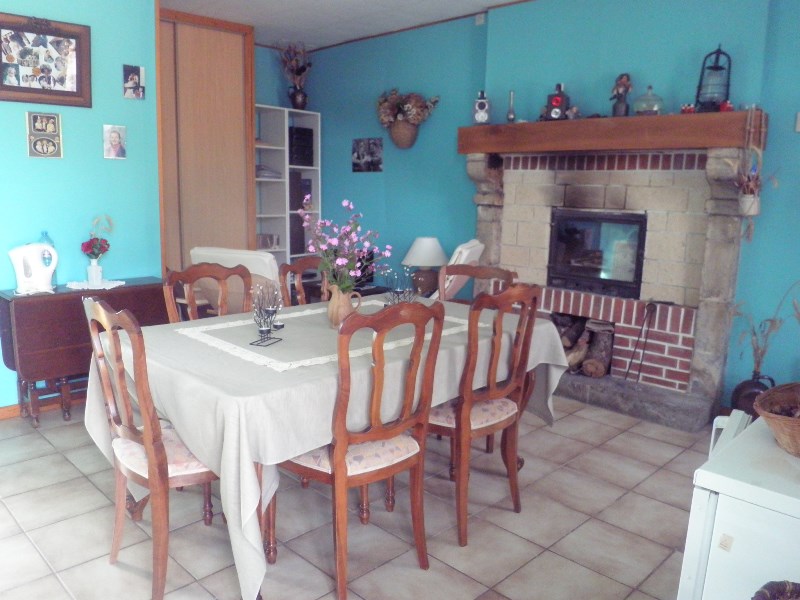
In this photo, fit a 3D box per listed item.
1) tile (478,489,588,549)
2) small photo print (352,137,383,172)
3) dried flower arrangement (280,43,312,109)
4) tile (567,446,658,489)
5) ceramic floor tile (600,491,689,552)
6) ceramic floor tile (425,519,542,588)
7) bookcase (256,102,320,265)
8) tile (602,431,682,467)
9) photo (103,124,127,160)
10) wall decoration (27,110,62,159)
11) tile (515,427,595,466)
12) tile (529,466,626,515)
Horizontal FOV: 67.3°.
[{"bbox_3d":[0.547,0.890,2.467,0.340,0.010,0.340,-8,13,-44],"label":"tile"},{"bbox_3d":[-0.297,-1.310,5.453,0.012,0.295,0.400,-8,13,-44],"label":"small photo print"},{"bbox_3d":[-0.988,-2.142,5.734,0.300,0.630,0.280,2,9,0],"label":"dried flower arrangement"},{"bbox_3d":[1.059,0.834,2.986,0.345,0.010,0.345,-8,13,-44],"label":"tile"},{"bbox_3d":[1.033,0.901,2.469,0.340,0.010,0.340,-8,13,-44],"label":"ceramic floor tile"},{"bbox_3d":[0.300,0.933,2.245,0.345,0.010,0.345,-8,13,-44],"label":"ceramic floor tile"},{"bbox_3d":[-1.138,-0.701,5.598,0.340,2.060,0.728,10,12,42],"label":"bookcase"},{"bbox_3d":[1.301,0.796,3.216,0.340,0.010,0.340,-8,13,-44],"label":"tile"},{"bbox_3d":[-1.691,-0.937,3.569,0.130,0.197,0.006,-7,13,-42],"label":"photo"},{"bbox_3d":[-1.960,-0.910,3.320,0.174,0.246,0.015,-7,13,-42],"label":"wall decoration"},{"bbox_3d":[0.813,0.786,3.229,0.345,0.010,0.345,-8,13,-44],"label":"tile"},{"bbox_3d":[0.795,0.858,2.709,0.340,0.010,0.340,-8,13,-44],"label":"tile"}]

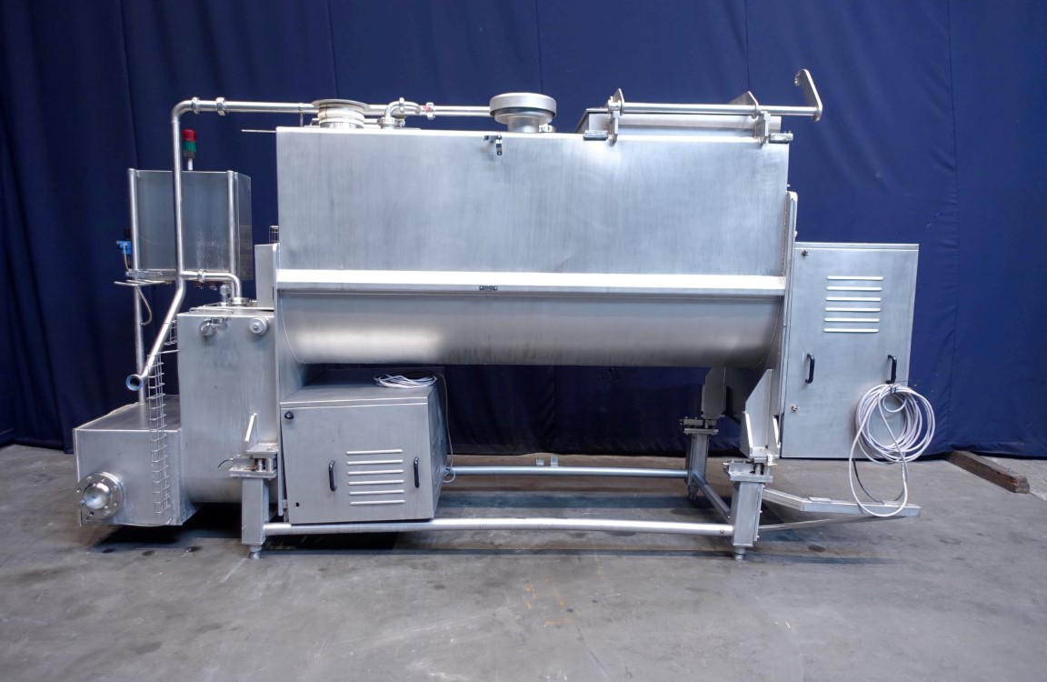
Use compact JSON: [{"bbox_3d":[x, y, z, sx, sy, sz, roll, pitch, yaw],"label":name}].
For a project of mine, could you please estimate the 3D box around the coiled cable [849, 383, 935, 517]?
[{"bbox_3d":[1.865,0.547,3.550,0.440,0.660,0.190,0,6,-2],"label":"coiled cable"}]

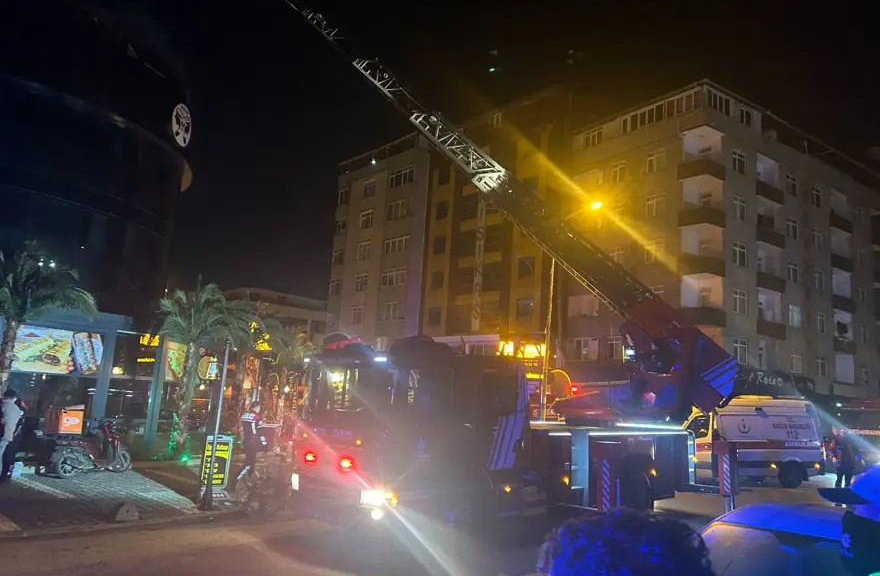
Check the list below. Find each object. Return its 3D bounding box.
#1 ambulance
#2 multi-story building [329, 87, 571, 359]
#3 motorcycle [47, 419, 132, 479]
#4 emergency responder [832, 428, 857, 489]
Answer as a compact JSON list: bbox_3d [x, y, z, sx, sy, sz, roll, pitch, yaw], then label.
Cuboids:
[{"bbox_3d":[8.145,4.372,19.557,5.900,2.700,2.050,5,-9,-16],"label":"ambulance"},{"bbox_3d":[3.732,-0.386,58.064,26.000,24.000,14.000,-6,-13,44],"label":"multi-story building"},{"bbox_3d":[-6.891,3.122,13.255,0.700,1.250,1.880,0,-10,23],"label":"motorcycle"},{"bbox_3d":[9.380,4.158,15.342,0.360,1.760,0.550,-2,-11,30],"label":"emergency responder"}]

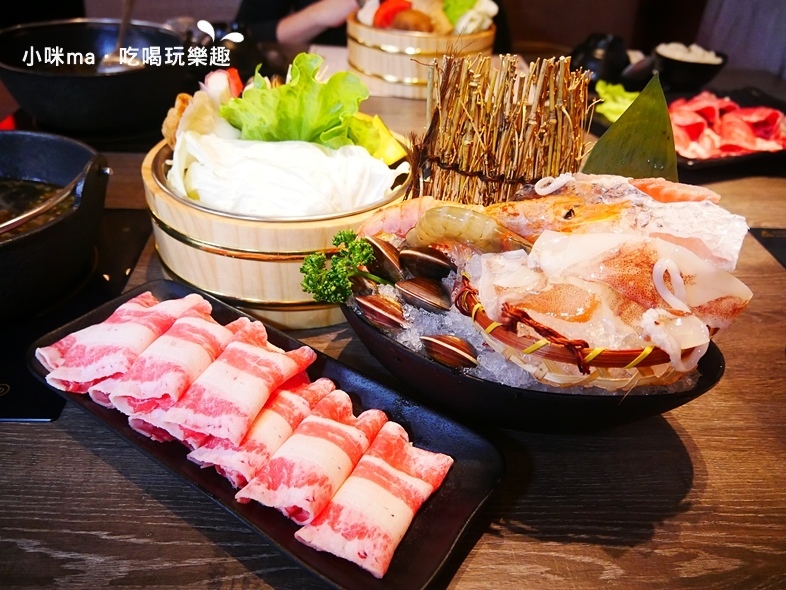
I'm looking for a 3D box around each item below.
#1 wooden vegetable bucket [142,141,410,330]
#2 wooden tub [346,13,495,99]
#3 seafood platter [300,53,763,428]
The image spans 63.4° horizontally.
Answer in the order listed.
[{"bbox_3d":[-0.096,-0.082,0.597,0.245,0.098,0.245,4,36,-3],"label":"wooden vegetable bucket"},{"bbox_3d":[0.043,-0.415,1.072,0.245,0.098,0.245,4,36,-3],"label":"wooden tub"},{"bbox_3d":[0.109,-0.042,0.480,0.353,0.204,0.221,9,36,4],"label":"seafood platter"}]

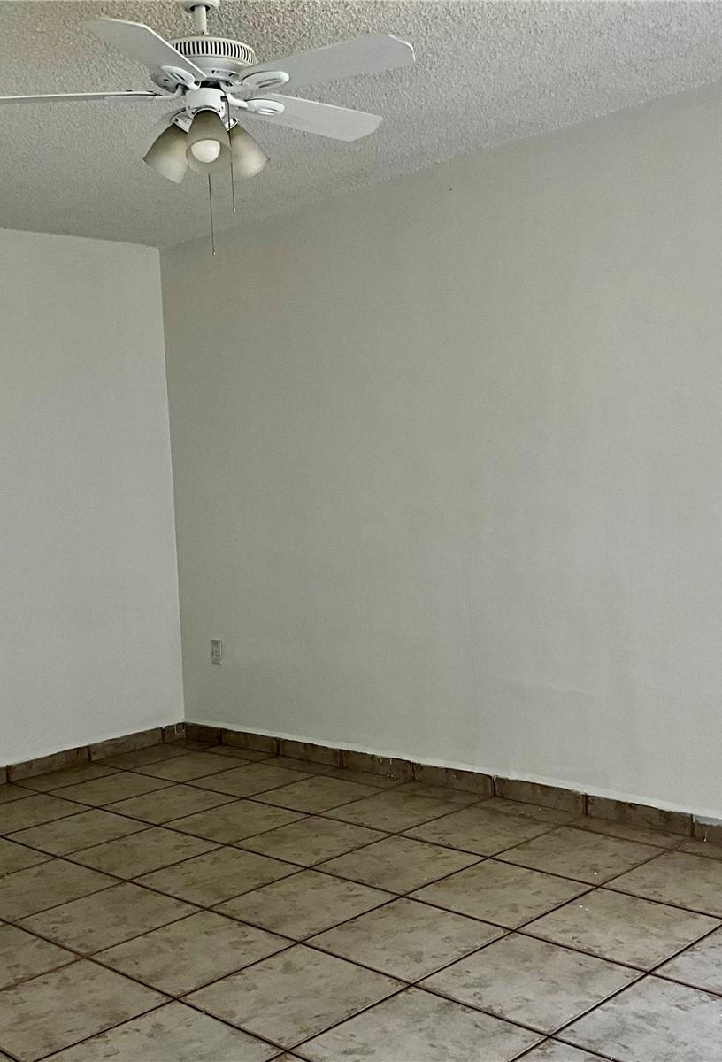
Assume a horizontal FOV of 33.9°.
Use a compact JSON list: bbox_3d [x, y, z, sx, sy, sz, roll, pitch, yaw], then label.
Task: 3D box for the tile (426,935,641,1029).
[{"bbox_3d":[0.416,1.105,2.913,0.397,0.010,0.397,0,5,45],"label":"tile"}]

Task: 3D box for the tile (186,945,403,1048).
[{"bbox_3d":[-0.163,1.139,2.915,0.397,0.010,0.397,0,5,45],"label":"tile"}]

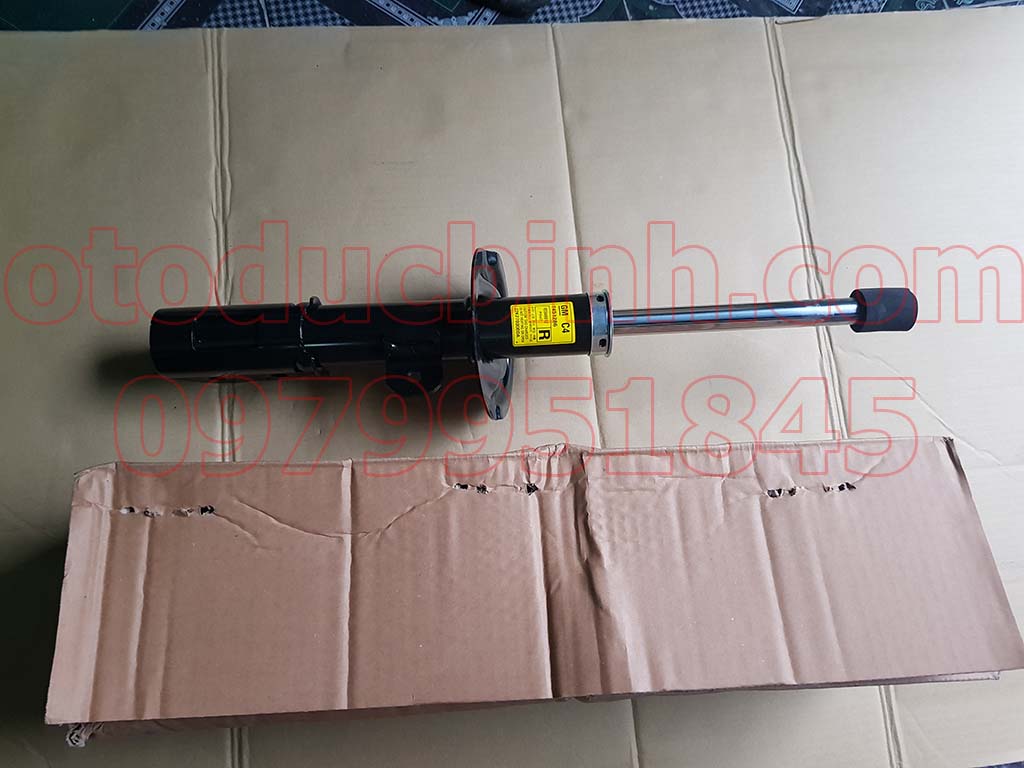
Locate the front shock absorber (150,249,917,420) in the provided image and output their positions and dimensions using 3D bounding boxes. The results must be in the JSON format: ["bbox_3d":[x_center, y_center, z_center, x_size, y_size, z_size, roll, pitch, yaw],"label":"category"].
[{"bbox_3d":[0.006,-0.047,0.666,0.651,0.148,0.150,-2,79,5],"label":"front shock absorber"}]

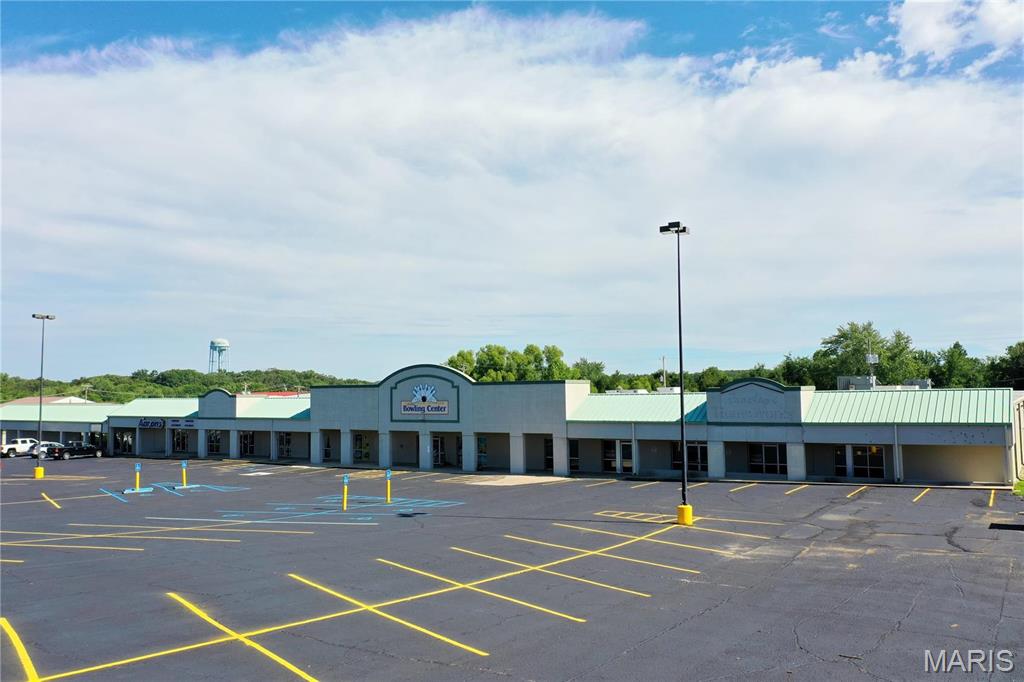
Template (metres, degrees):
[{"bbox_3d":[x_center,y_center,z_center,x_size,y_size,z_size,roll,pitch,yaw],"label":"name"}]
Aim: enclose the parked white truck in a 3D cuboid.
[{"bbox_3d":[-52.362,11.497,85.585,2.000,1.930,5.800,-3,-6,30],"label":"parked white truck"}]

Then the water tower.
[{"bbox_3d":[-190.647,14.803,518.548,14.500,33.000,14.500,-3,-6,29],"label":"water tower"}]

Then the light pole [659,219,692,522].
[{"bbox_3d":[6.860,1.296,33.148,1.100,12.540,1.500,-3,-6,29],"label":"light pole"}]

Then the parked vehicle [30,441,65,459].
[{"bbox_3d":[-48.147,11.435,83.574,1.840,1.680,4.600,-3,-6,30],"label":"parked vehicle"}]

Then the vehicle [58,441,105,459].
[{"bbox_3d":[-44.862,11.221,82.078,1.880,1.770,5.400,-3,-6,30],"label":"vehicle"}]

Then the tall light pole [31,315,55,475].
[{"bbox_3d":[-34.135,4.002,58.023,0.650,11.880,1.600,-3,-6,29],"label":"tall light pole"}]

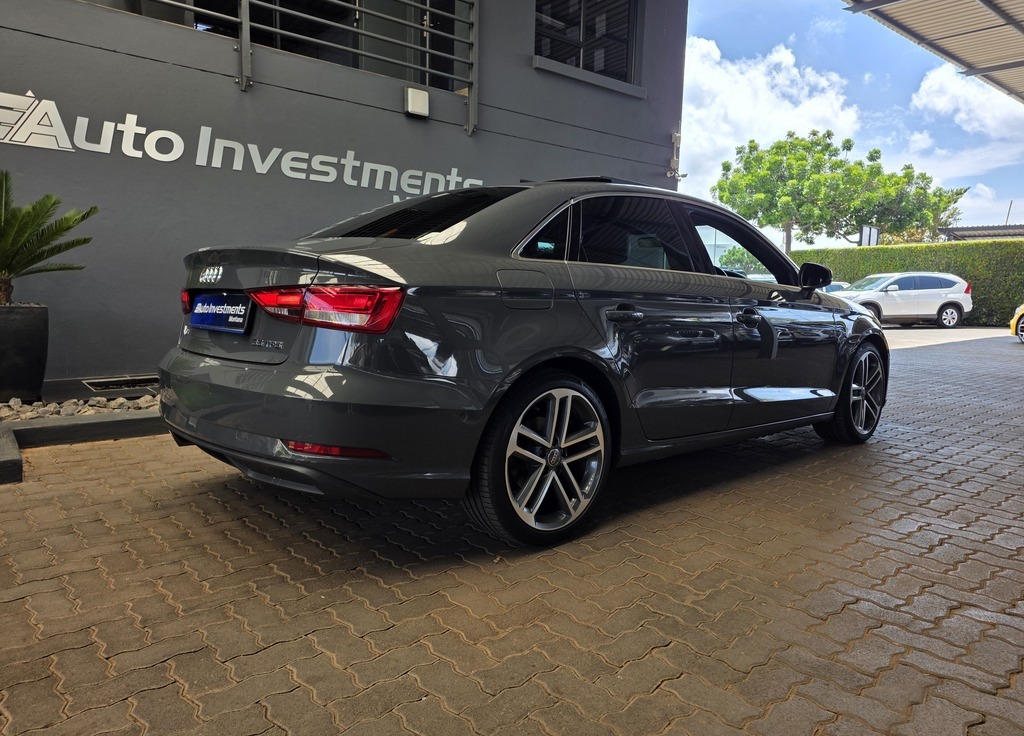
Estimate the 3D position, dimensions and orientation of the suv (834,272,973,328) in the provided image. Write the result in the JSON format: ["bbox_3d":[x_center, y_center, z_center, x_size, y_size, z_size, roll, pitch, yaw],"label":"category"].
[{"bbox_3d":[11.251,-2.025,20.221,4.550,1.670,1.850,0,7,-9],"label":"suv"}]

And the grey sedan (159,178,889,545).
[{"bbox_3d":[0.565,-0.231,3.845,4.460,1.425,1.870,-5,8,-41],"label":"grey sedan"}]

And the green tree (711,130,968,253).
[{"bbox_3d":[14.848,-6.680,31.509,10.800,8.600,9.000,4,7,25],"label":"green tree"}]

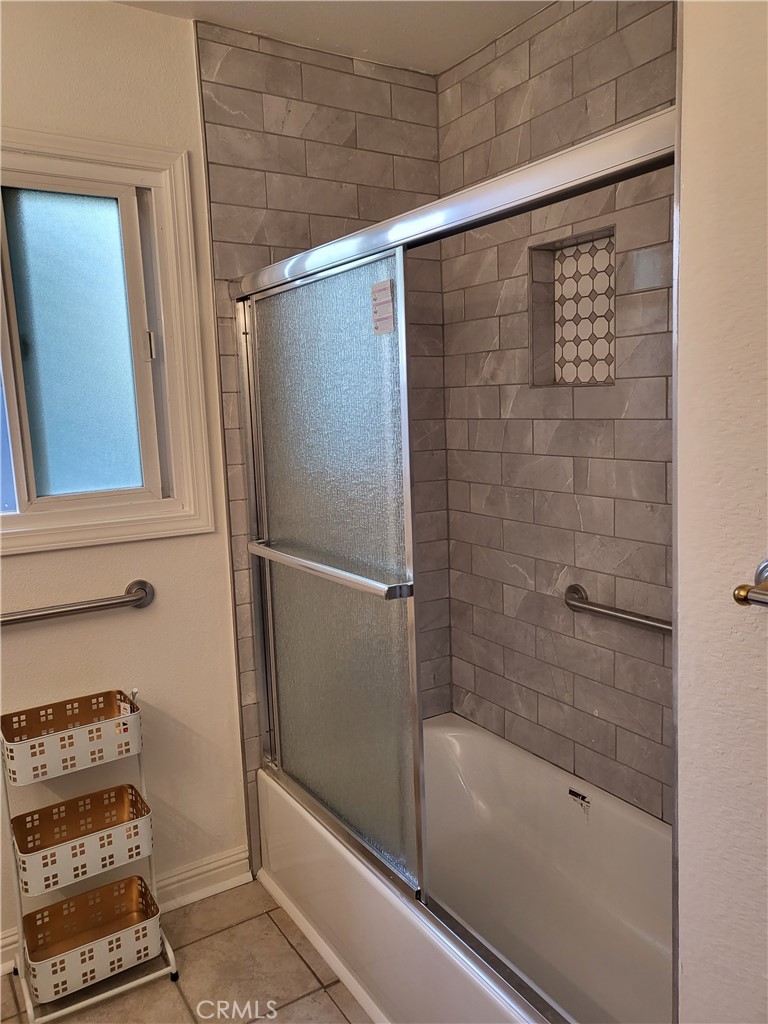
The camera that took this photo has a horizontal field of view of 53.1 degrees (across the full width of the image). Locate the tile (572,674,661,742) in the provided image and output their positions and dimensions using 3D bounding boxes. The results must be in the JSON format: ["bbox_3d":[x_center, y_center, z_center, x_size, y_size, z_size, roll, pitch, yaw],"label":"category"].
[{"bbox_3d":[0.645,0.536,2.126,0.009,0.101,0.304,-7,9,-32],"label":"tile"}]

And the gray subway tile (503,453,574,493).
[{"bbox_3d":[0.457,-0.117,2.296,0.009,0.101,0.304,-7,9,-32],"label":"gray subway tile"}]

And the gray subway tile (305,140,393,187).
[{"bbox_3d":[-0.101,-1.058,2.353,0.304,0.101,0.009,-7,9,-32],"label":"gray subway tile"}]

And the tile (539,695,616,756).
[{"bbox_3d":[0.563,0.624,2.275,0.009,0.101,0.304,-7,9,-32],"label":"tile"}]

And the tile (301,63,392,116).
[{"bbox_3d":[-0.109,-1.266,2.324,0.304,0.101,0.009,-7,9,-32],"label":"tile"}]

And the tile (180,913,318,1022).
[{"bbox_3d":[-0.375,1.210,2.022,0.303,0.009,0.350,-7,9,-32],"label":"tile"}]

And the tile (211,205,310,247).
[{"bbox_3d":[-0.344,-0.803,2.175,0.299,0.100,0.010,-7,10,-33],"label":"tile"}]

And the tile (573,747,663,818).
[{"bbox_3d":[0.641,0.732,2.116,0.009,0.095,0.299,-7,9,-32],"label":"tile"}]

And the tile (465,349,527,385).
[{"bbox_3d":[0.350,-0.440,2.362,0.010,0.100,0.285,-7,9,-32],"label":"tile"}]

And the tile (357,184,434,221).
[{"bbox_3d":[0.051,-0.961,2.429,0.303,0.100,0.010,-7,9,-32],"label":"tile"}]

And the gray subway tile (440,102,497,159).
[{"bbox_3d":[0.258,-1.169,2.366,0.010,0.100,0.275,-7,9,-32],"label":"gray subway tile"}]

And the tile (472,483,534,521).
[{"bbox_3d":[0.367,-0.029,2.400,0.009,0.101,0.299,-7,9,-32],"label":"tile"}]

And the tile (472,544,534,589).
[{"bbox_3d":[0.376,0.175,2.432,0.010,0.100,0.301,-7,9,-31],"label":"tile"}]

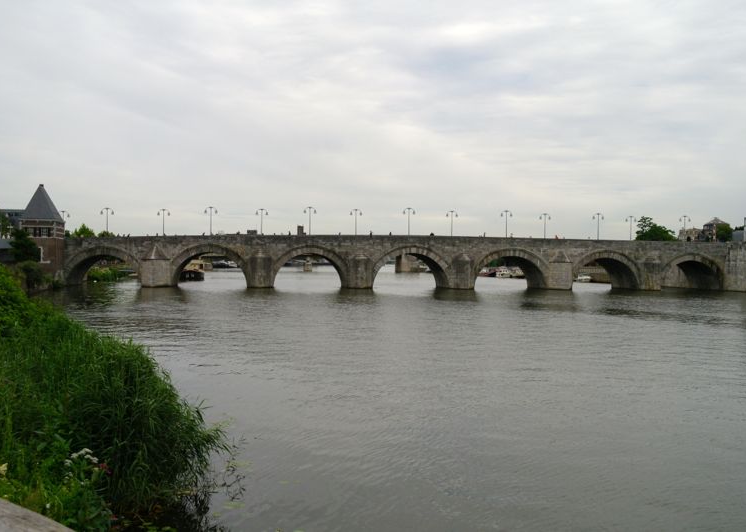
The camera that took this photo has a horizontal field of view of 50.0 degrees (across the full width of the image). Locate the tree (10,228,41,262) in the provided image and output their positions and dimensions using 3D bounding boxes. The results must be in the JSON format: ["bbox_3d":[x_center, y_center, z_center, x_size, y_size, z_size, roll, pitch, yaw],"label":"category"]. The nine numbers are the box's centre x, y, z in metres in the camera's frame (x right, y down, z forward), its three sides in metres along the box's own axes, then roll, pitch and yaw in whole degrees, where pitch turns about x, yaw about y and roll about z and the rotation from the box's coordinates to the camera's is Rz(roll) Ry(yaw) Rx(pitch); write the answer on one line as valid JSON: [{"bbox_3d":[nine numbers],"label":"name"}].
[{"bbox_3d":[-44.800,-2.450,103.000,4.100,4.600,4.100,1,0,0],"label":"tree"}]

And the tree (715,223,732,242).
[{"bbox_3d":[108.000,-7.200,246.000,6.000,12.000,6.000,1,0,0],"label":"tree"}]

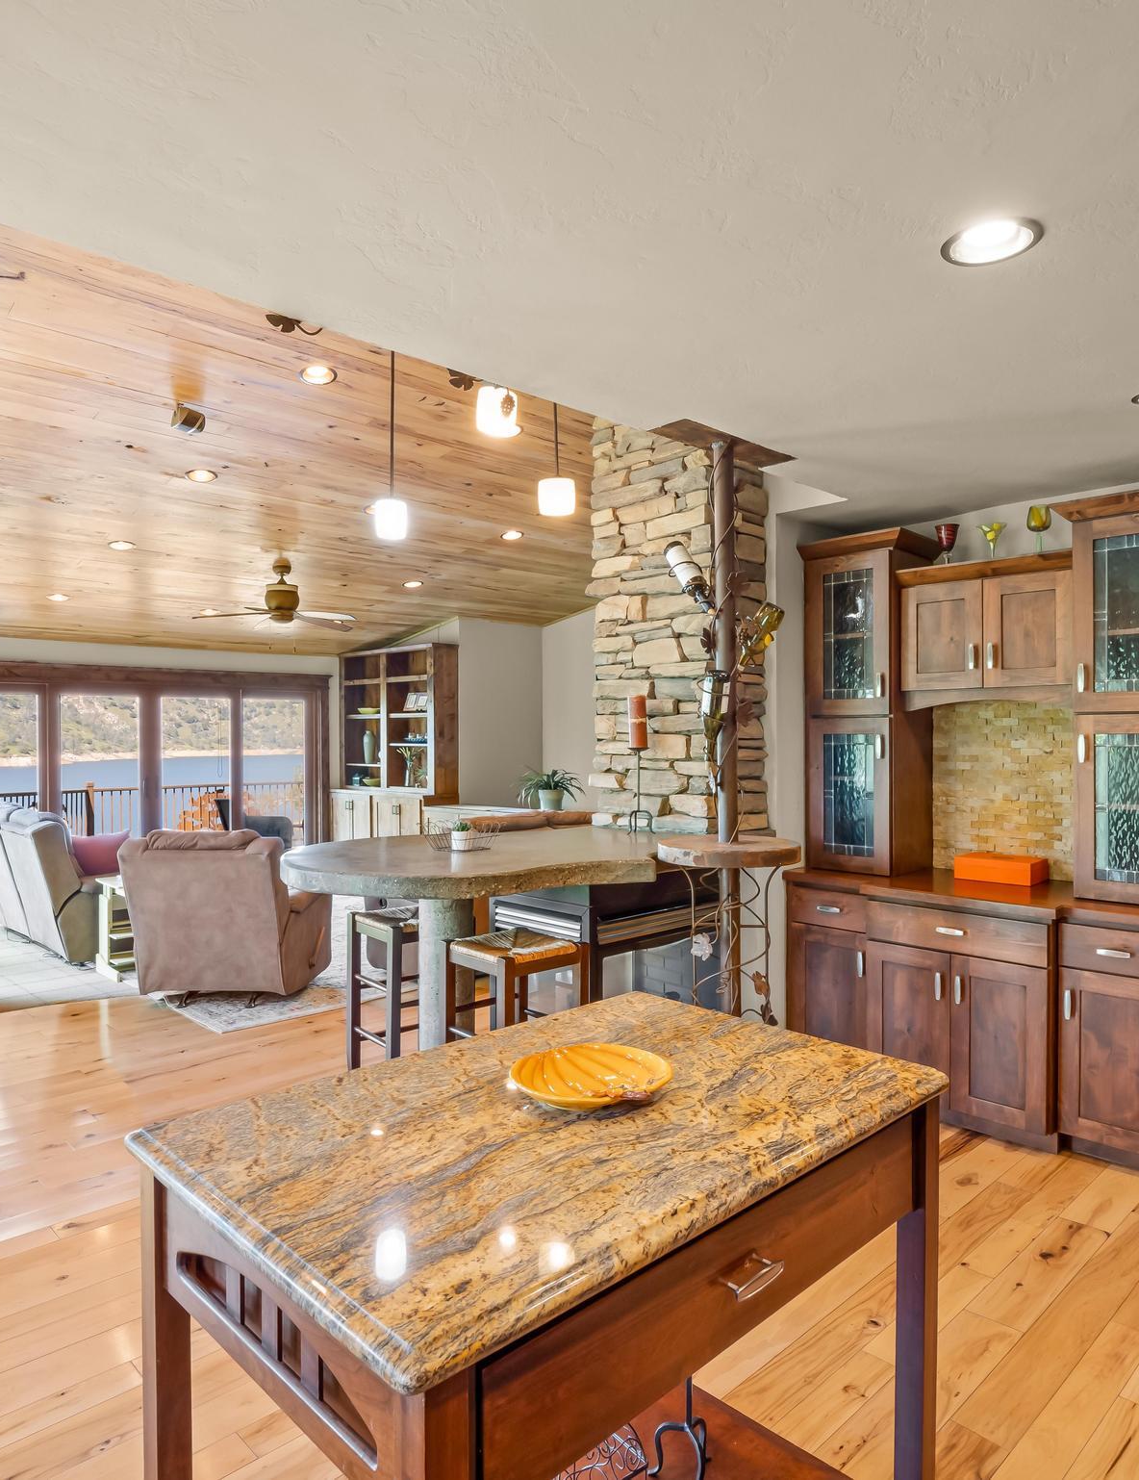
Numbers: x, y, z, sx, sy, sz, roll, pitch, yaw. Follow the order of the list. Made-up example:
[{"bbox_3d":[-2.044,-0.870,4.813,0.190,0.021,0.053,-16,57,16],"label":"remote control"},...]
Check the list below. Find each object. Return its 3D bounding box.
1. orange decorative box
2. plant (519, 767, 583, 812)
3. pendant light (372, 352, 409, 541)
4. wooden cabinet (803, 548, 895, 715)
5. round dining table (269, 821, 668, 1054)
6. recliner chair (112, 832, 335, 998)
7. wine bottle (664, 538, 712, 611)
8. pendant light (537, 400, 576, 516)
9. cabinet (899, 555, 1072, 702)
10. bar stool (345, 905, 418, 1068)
[{"bbox_3d":[1.814,0.544,3.827,0.195,0.088,0.304,-1,0,-43],"label":"orange decorative box"},{"bbox_3d":[-0.162,0.433,8.000,0.570,0.405,0.550,0,0,0],"label":"plant"},{"bbox_3d":[-0.689,-1.125,3.500,0.135,0.739,0.135,0,0,0],"label":"pendant light"},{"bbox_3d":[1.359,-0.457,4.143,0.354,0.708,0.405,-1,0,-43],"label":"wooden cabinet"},{"bbox_3d":[-0.249,0.951,3.450,1.530,1.065,1.260,-1,0,-43],"label":"round dining table"},{"bbox_3d":[-1.950,0.984,5.385,0.870,1.000,0.980,0,0,2],"label":"recliner chair"},{"bbox_3d":[0.414,-0.559,3.120,0.085,0.285,0.085,-29,0,0],"label":"wine bottle"},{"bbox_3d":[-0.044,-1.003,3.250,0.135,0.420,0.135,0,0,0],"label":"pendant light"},{"bbox_3d":[1.779,-0.448,3.770,0.310,0.540,0.720,-1,0,-43],"label":"cabinet"},{"bbox_3d":[-0.689,1.112,3.856,0.355,0.755,0.355,0,0,-40],"label":"bar stool"}]

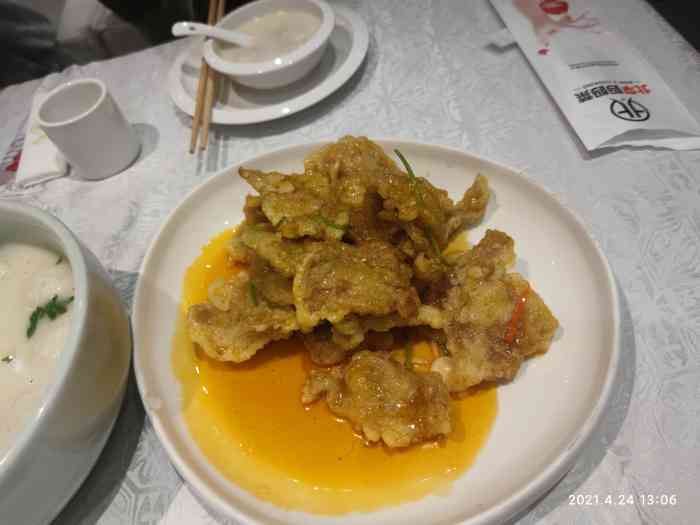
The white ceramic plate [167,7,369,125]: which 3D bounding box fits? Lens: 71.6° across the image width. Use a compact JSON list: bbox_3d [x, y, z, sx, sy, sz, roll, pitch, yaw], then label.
[{"bbox_3d":[-0.076,-0.191,0.469,0.196,0.022,0.196,-6,55,8],"label":"white ceramic plate"}]

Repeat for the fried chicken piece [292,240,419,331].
[{"bbox_3d":[0.003,0.014,0.279,0.067,0.025,0.048,-1,55,11],"label":"fried chicken piece"}]

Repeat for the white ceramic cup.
[{"bbox_3d":[-0.226,-0.116,0.424,0.062,0.059,0.062,-1,55,11],"label":"white ceramic cup"}]

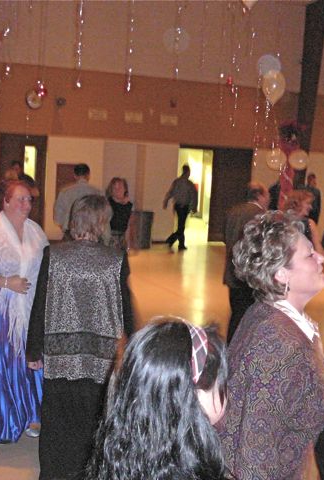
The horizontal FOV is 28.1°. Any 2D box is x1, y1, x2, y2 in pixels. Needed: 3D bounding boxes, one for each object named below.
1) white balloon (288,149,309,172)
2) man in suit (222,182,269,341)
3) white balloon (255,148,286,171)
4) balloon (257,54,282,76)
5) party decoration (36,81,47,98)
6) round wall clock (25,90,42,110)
[{"bbox_3d":[1.941,-1.137,9.200,0.280,0.290,0.280,3,6,0],"label":"white balloon"},{"bbox_3d":[0.768,0.281,5.660,0.420,1.610,0.520,-2,8,-38],"label":"man in suit"},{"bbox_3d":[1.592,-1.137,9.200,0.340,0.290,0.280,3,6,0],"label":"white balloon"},{"bbox_3d":[1.562,-2.535,9.400,0.340,0.340,0.320,3,6,0],"label":"balloon"},{"bbox_3d":[-1.676,-2.093,9.000,0.140,0.240,0.130,3,6,0],"label":"party decoration"},{"bbox_3d":[-2.610,-2.847,13.175,0.370,0.390,0.150,1,7,-16],"label":"round wall clock"}]

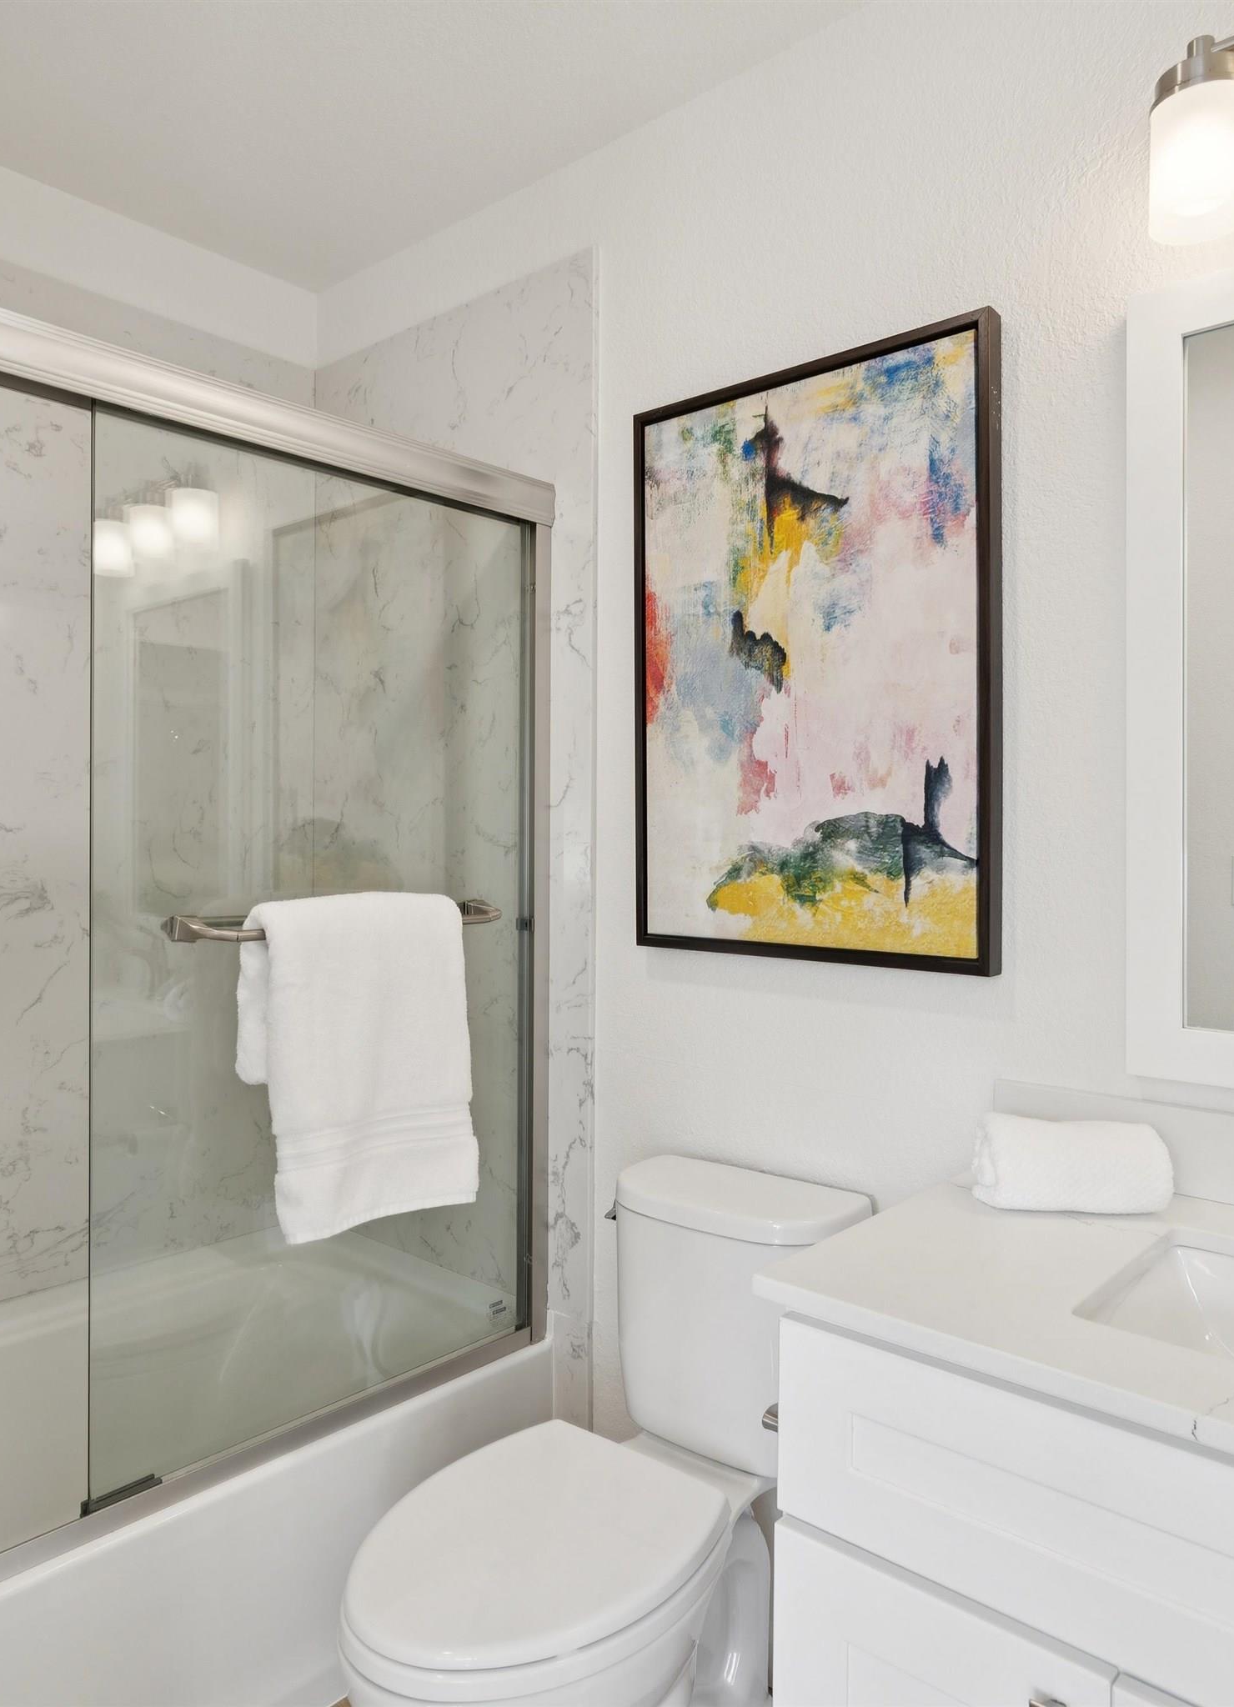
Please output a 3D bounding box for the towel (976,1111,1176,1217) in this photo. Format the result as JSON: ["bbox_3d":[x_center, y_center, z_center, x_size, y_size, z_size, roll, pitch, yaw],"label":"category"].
[{"bbox_3d":[0.497,0.345,1.257,0.195,0.098,0.108,0,0,4],"label":"towel"}]

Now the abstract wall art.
[{"bbox_3d":[0.263,-0.270,1.646,0.589,0.846,0.037,0,0,42],"label":"abstract wall art"}]

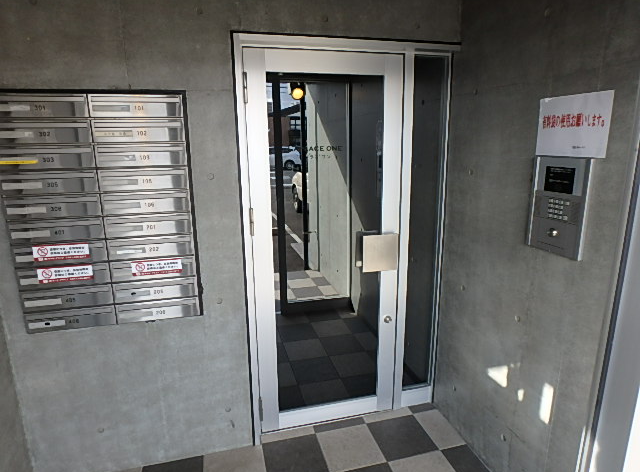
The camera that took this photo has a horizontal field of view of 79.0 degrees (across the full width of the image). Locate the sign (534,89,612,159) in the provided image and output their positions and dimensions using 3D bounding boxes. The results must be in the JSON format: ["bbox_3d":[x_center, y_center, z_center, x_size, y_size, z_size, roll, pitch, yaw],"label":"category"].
[{"bbox_3d":[0.886,-0.389,1.375,0.011,0.210,0.297,-4,12,-14],"label":"sign"}]

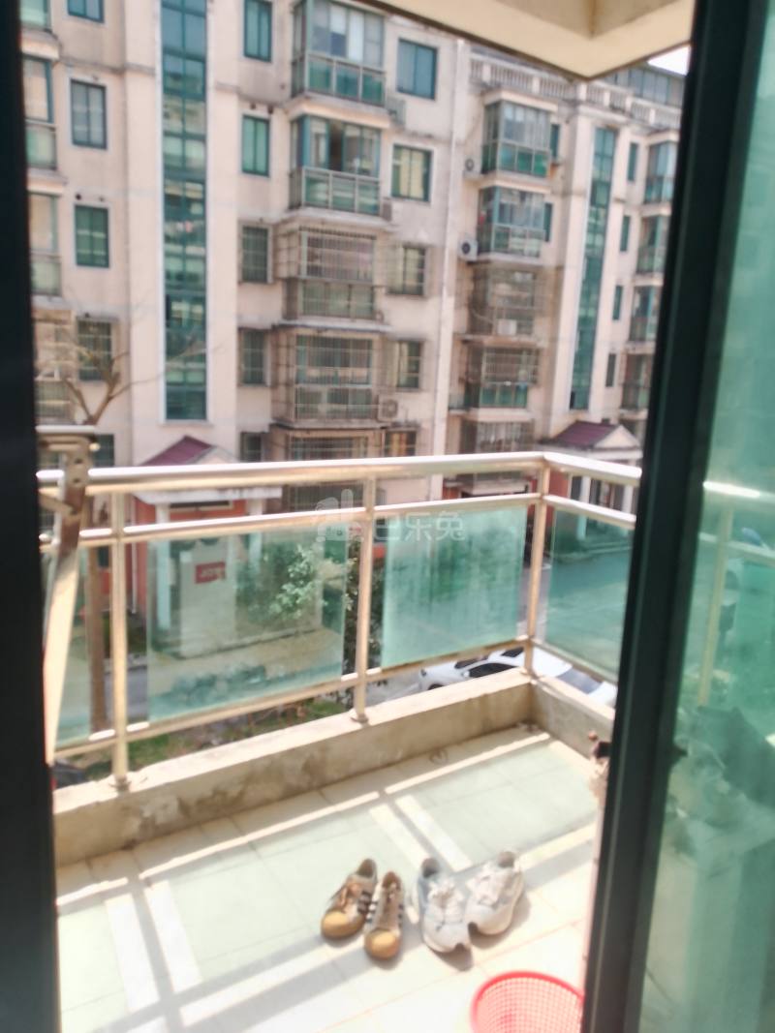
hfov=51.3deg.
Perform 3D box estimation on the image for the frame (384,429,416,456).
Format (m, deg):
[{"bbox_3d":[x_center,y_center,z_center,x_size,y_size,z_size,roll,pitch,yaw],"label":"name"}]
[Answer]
[{"bbox_3d":[0.348,-2.076,26.426,1.345,1.471,0.150,-4,13,-29],"label":"frame"}]

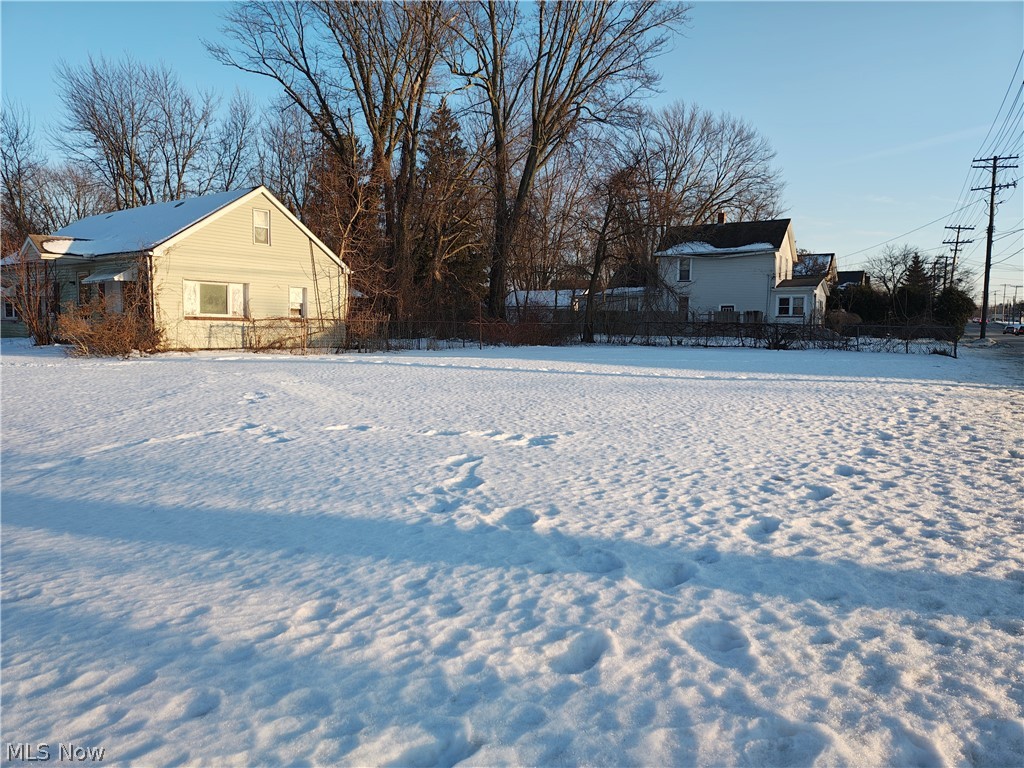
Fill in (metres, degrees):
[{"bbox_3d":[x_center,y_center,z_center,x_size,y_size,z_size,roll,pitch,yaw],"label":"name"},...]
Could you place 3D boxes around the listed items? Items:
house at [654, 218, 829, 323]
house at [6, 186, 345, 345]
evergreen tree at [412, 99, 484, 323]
[{"bbox_3d":[15.470,-6.963,49.425,10.564,7.806,5.600,4,5,32],"label":"house"},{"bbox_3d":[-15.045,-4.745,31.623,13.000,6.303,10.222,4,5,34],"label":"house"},{"bbox_3d":[-4.012,-10.233,46.000,4.700,14.484,4.700,1,4,0],"label":"evergreen tree"}]

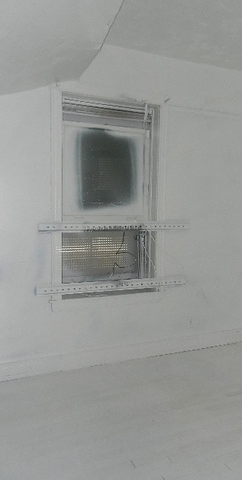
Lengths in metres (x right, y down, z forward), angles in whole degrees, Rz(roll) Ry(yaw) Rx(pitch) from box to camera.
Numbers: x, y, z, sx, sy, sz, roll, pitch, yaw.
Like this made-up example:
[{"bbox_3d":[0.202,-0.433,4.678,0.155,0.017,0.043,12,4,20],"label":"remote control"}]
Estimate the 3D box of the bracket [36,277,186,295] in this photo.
[{"bbox_3d":[-0.044,0.385,3.011,1.365,0.052,0.048,-2,4,-22],"label":"bracket"}]

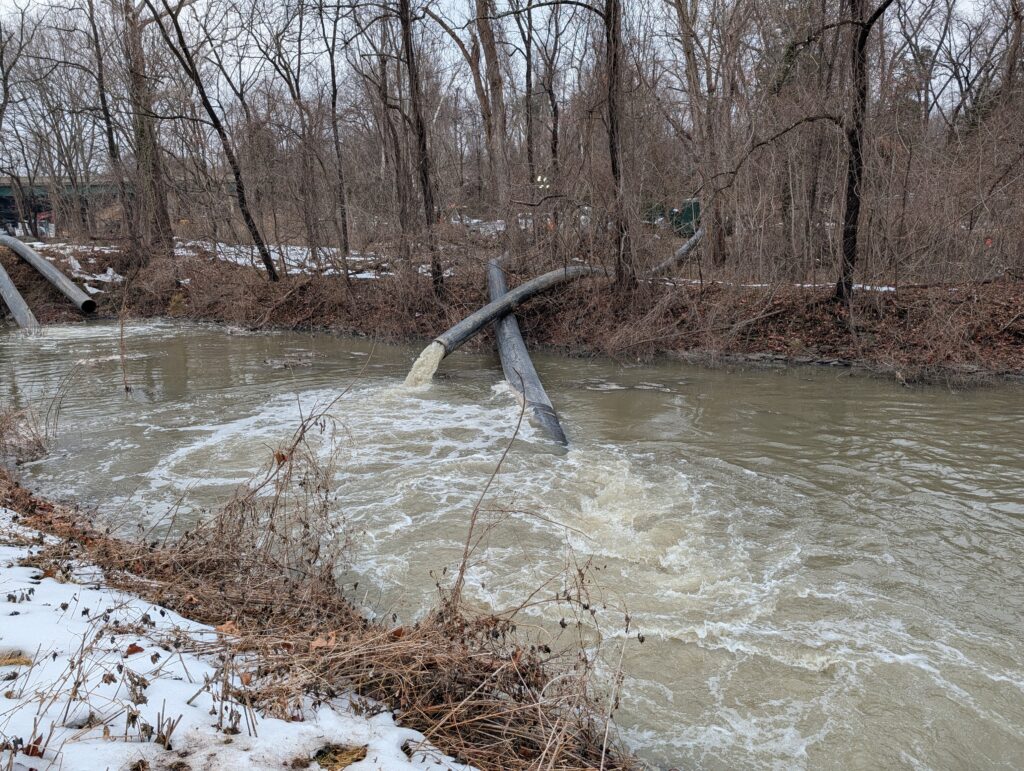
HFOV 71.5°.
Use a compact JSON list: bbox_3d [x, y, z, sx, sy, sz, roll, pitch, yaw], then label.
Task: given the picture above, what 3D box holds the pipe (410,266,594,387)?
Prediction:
[{"bbox_3d":[0.409,-2.455,20.333,1.150,0.630,10.820,5,19,25],"label":"pipe"}]

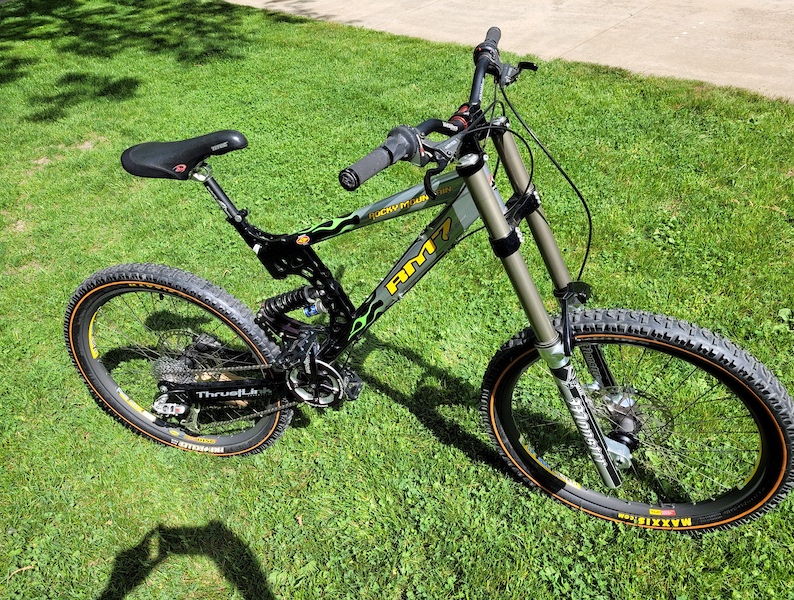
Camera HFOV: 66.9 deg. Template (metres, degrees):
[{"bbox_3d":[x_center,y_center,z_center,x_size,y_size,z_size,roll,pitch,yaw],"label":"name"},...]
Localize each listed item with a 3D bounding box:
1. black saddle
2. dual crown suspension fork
[{"bbox_3d":[-0.441,-0.300,1.265,0.283,0.075,0.137,-2,33,18],"label":"black saddle"},{"bbox_3d":[0.343,0.054,1.259,0.140,0.862,0.185,-10,31,35],"label":"dual crown suspension fork"}]

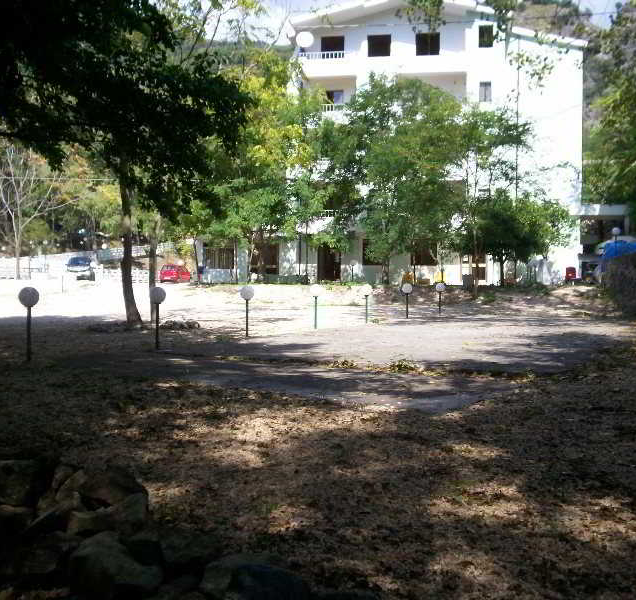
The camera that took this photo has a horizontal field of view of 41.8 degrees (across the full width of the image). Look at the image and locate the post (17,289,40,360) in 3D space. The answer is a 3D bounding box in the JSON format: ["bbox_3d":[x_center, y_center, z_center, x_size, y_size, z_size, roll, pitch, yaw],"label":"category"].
[{"bbox_3d":[-4.808,0.420,13.858,0.335,1.240,0.335,0,2,0],"label":"post"}]

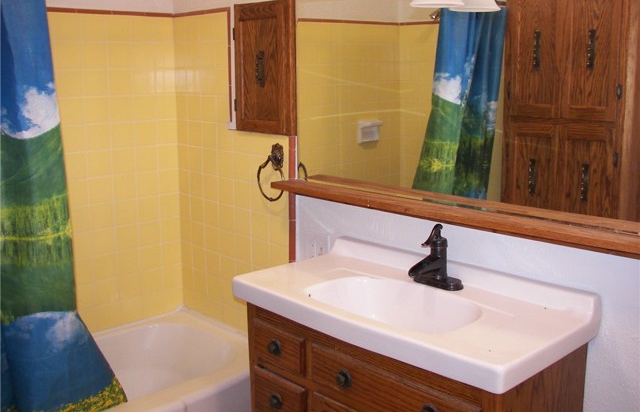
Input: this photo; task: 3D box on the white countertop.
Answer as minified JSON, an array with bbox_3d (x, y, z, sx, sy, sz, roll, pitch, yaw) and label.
[{"bbox_3d":[0.215,0.255,1.867,0.486,0.117,0.920,-10,14,-43],"label":"white countertop"}]

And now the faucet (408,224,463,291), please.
[{"bbox_3d":[0.312,0.149,1.941,0.150,0.178,0.158,-10,14,-43],"label":"faucet"}]

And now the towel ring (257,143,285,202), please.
[{"bbox_3d":[-0.178,-0.129,2.505,0.058,0.218,0.165,-10,14,-43],"label":"towel ring"}]

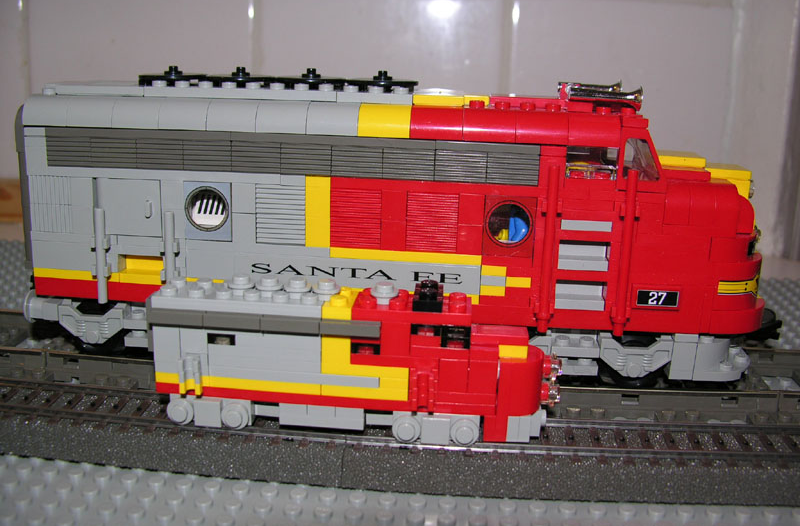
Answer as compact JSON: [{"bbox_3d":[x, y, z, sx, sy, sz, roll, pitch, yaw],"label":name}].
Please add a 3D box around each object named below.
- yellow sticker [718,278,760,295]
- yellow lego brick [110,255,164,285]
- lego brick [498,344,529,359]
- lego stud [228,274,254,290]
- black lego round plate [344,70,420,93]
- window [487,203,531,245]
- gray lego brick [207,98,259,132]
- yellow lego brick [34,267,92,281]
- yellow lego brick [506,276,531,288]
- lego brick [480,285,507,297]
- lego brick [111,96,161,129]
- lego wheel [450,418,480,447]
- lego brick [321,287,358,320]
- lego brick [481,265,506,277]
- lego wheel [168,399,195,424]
[{"bbox_3d":[0.104,0.007,0.247,0.017,0.005,0.004,-7,17,-32],"label":"yellow sticker"},{"bbox_3d":[-0.084,0.001,0.268,0.016,0.010,0.008,3,14,4],"label":"yellow lego brick"},{"bbox_3d":[0.031,0.023,0.223,0.008,0.003,0.008,3,14,4],"label":"lego brick"},{"bbox_3d":[-0.044,0.006,0.226,0.008,0.005,0.008,3,14,6],"label":"lego stud"},{"bbox_3d":[-0.006,-0.060,0.268,0.024,0.008,0.024,2,13,0],"label":"black lego round plate"},{"bbox_3d":[0.034,-0.013,0.250,0.014,0.014,0.004,3,14,5],"label":"window"},{"bbox_3d":[-0.051,-0.047,0.257,0.016,0.010,0.016,3,14,5],"label":"gray lego brick"},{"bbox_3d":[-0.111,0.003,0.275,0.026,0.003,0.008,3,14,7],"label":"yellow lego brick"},{"bbox_3d":[0.038,0.005,0.255,0.008,0.003,0.008,3,14,7],"label":"yellow lego brick"},{"bbox_3d":[0.030,0.008,0.257,0.008,0.003,0.008,3,14,7],"label":"lego brick"},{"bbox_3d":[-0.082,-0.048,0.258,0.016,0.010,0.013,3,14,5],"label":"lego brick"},{"bbox_3d":[0.018,0.046,0.219,0.008,0.008,0.005,3,14,4],"label":"lego wheel"},{"bbox_3d":[-0.016,0.011,0.223,0.008,0.005,0.016,3,14,4],"label":"lego brick"},{"bbox_3d":[0.030,0.002,0.256,0.008,0.003,0.008,3,14,5],"label":"lego brick"},{"bbox_3d":[-0.062,0.042,0.230,0.008,0.008,0.005,3,14,6],"label":"lego wheel"}]

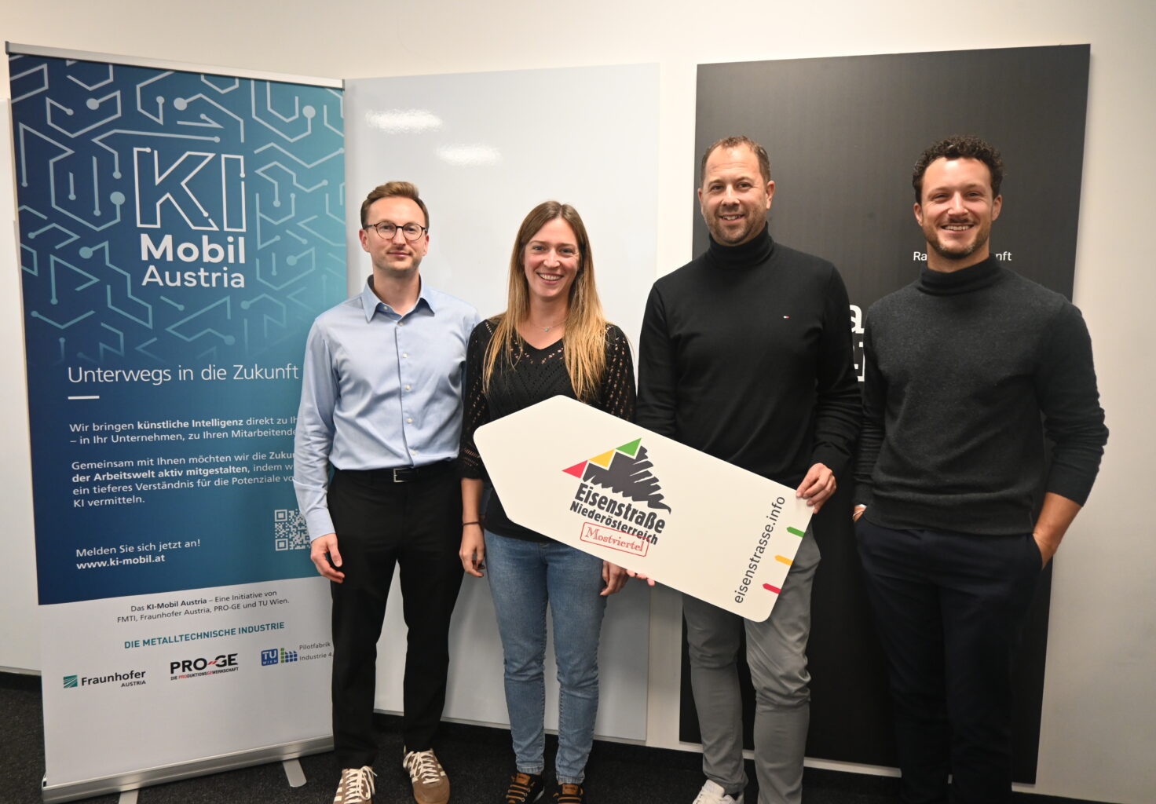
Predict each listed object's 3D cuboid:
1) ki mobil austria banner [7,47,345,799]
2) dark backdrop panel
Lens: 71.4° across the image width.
[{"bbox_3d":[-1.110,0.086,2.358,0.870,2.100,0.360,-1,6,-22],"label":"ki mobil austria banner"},{"bbox_3d":[0.814,0.059,2.276,1.000,2.000,0.030,2,6,12],"label":"dark backdrop panel"}]

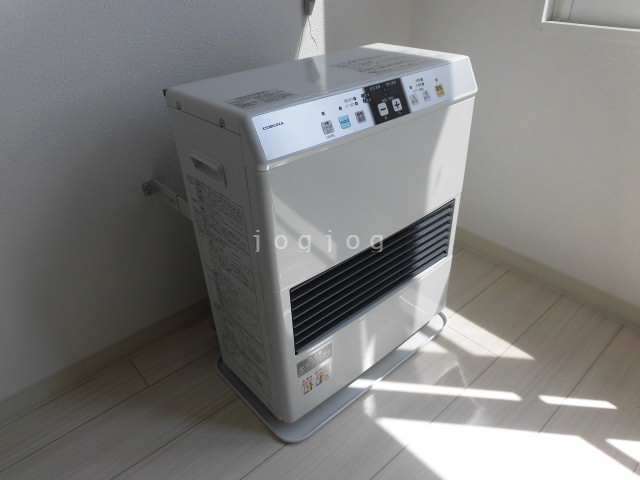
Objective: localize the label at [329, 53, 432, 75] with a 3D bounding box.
[{"bbox_3d":[0.110,-0.306,0.769,0.149,0.002,0.101,-26,39,-32],"label":"label"}]

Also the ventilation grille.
[{"bbox_3d":[0.106,0.049,0.789,0.405,0.136,0.030,-27,40,-33],"label":"ventilation grille"}]

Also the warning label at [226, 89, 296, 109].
[{"bbox_3d":[-0.079,-0.192,0.601,0.086,0.002,0.043,-26,39,-32],"label":"warning label"}]

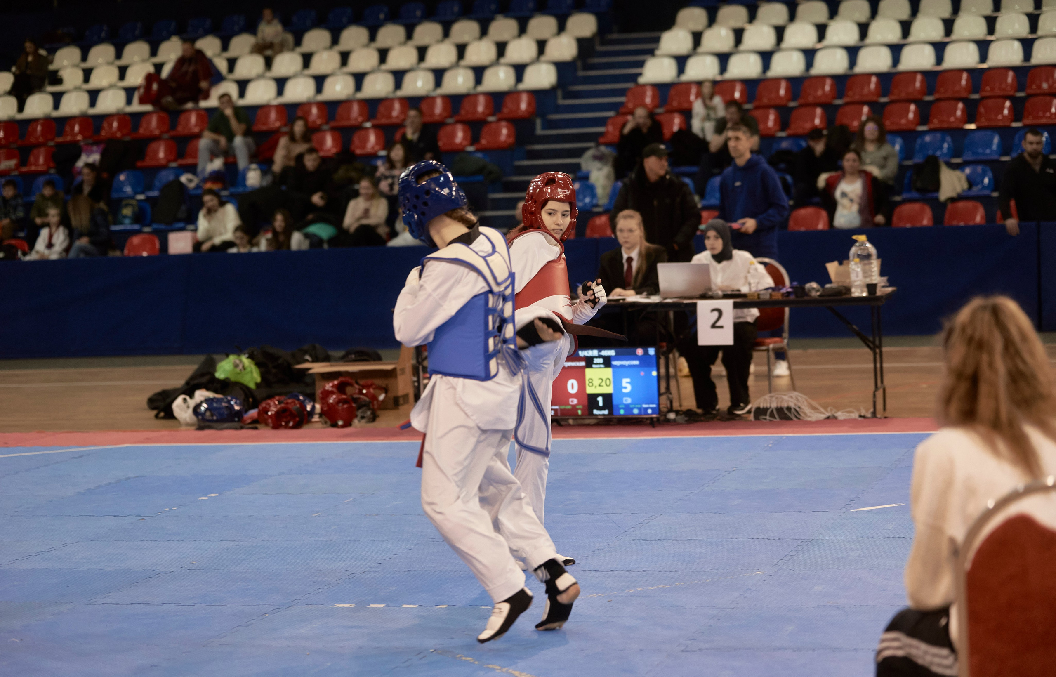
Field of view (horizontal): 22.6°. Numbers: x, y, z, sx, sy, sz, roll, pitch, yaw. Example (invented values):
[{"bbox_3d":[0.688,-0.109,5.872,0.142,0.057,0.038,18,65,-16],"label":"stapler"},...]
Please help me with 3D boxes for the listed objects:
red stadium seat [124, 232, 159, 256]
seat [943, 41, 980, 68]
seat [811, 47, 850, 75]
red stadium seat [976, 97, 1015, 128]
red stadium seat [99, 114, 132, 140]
[{"bbox_3d":[-3.640,-0.828,24.352,0.360,0.287,0.330,-2,4,16],"label":"red stadium seat"},{"bbox_3d":[4.669,-3.052,28.424,0.400,0.310,0.350,-2,4,15],"label":"seat"},{"bbox_3d":[3.256,-2.968,28.327,0.400,0.300,0.380,-2,4,15],"label":"seat"},{"bbox_3d":[4.766,-2.303,27.010,0.395,0.310,0.380,-1,3,15],"label":"red stadium seat"},{"bbox_3d":[-4.949,-2.506,31.426,0.390,0.310,0.370,-1,4,16],"label":"red stadium seat"}]

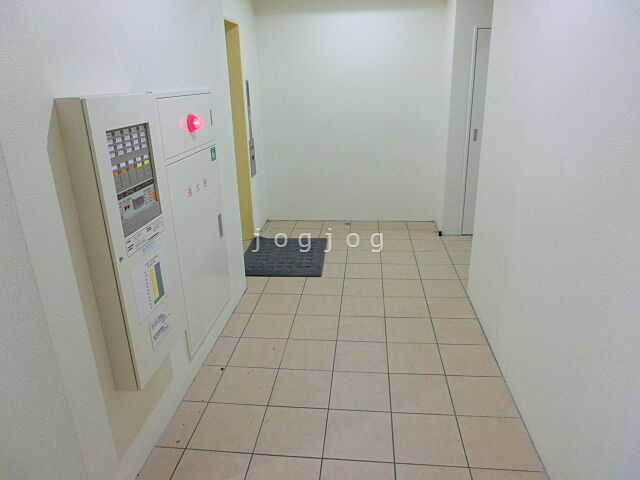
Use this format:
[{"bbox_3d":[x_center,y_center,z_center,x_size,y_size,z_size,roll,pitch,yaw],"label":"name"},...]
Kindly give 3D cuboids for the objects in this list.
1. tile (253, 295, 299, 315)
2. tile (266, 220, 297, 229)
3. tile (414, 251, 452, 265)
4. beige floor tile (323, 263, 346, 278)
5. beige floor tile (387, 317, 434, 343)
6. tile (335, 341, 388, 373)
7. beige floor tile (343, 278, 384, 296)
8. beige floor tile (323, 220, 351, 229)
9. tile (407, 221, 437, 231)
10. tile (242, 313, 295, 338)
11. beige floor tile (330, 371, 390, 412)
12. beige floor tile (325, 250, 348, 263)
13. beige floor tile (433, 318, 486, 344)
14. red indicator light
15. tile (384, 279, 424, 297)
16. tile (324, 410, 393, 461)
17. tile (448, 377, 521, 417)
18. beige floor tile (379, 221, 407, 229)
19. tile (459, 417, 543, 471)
[{"bbox_3d":[-0.298,0.467,3.208,0.299,0.010,0.299,0,20,6],"label":"tile"},{"bbox_3d":[-0.440,-0.163,4.959,0.300,0.010,0.300,1,20,6],"label":"tile"},{"bbox_3d":[0.989,0.161,3.897,0.298,0.010,0.298,0,20,6],"label":"tile"},{"bbox_3d":[0.062,0.260,3.758,0.300,0.010,0.300,1,20,6],"label":"beige floor tile"},{"bbox_3d":[0.566,0.570,2.807,0.297,0.010,0.297,0,20,6],"label":"beige floor tile"},{"bbox_3d":[0.240,0.679,2.579,0.299,0.010,0.299,0,20,6],"label":"tile"},{"bbox_3d":[0.333,0.369,3.450,0.300,0.012,0.300,0,20,6],"label":"beige floor tile"},{"bbox_3d":[0.185,-0.158,4.830,0.298,0.010,0.298,1,20,6],"label":"beige floor tile"},{"bbox_3d":[1.080,-0.150,4.732,0.296,0.010,0.296,0,20,6],"label":"tile"},{"bbox_3d":[-0.329,0.562,2.900,0.296,0.010,0.296,0,20,6],"label":"tile"},{"bbox_3d":[0.209,0.785,2.310,0.300,0.012,0.300,0,20,6],"label":"beige floor tile"},{"bbox_3d":[0.093,0.152,3.990,0.298,0.010,0.298,1,20,6],"label":"beige floor tile"},{"bbox_3d":[0.861,0.572,2.775,0.291,0.010,0.297,0,20,6],"label":"beige floor tile"},{"bbox_3d":[-0.635,-0.603,2.291,0.062,0.087,0.087,0,20,6],"label":"red indicator light"},{"bbox_3d":[0.628,0.365,3.369,0.298,0.010,0.298,0,20,6],"label":"tile"},{"bbox_3d":[0.178,0.890,2.025,0.300,0.012,0.300,0,20,6],"label":"tile"},{"bbox_3d":[0.814,0.789,2.242,0.300,0.010,0.300,1,20,6],"label":"tile"},{"bbox_3d":[0.784,-0.148,4.764,0.298,0.010,0.290,0,20,6],"label":"beige floor tile"},{"bbox_3d":[0.783,0.893,1.958,0.300,0.010,0.300,1,20,6],"label":"tile"}]

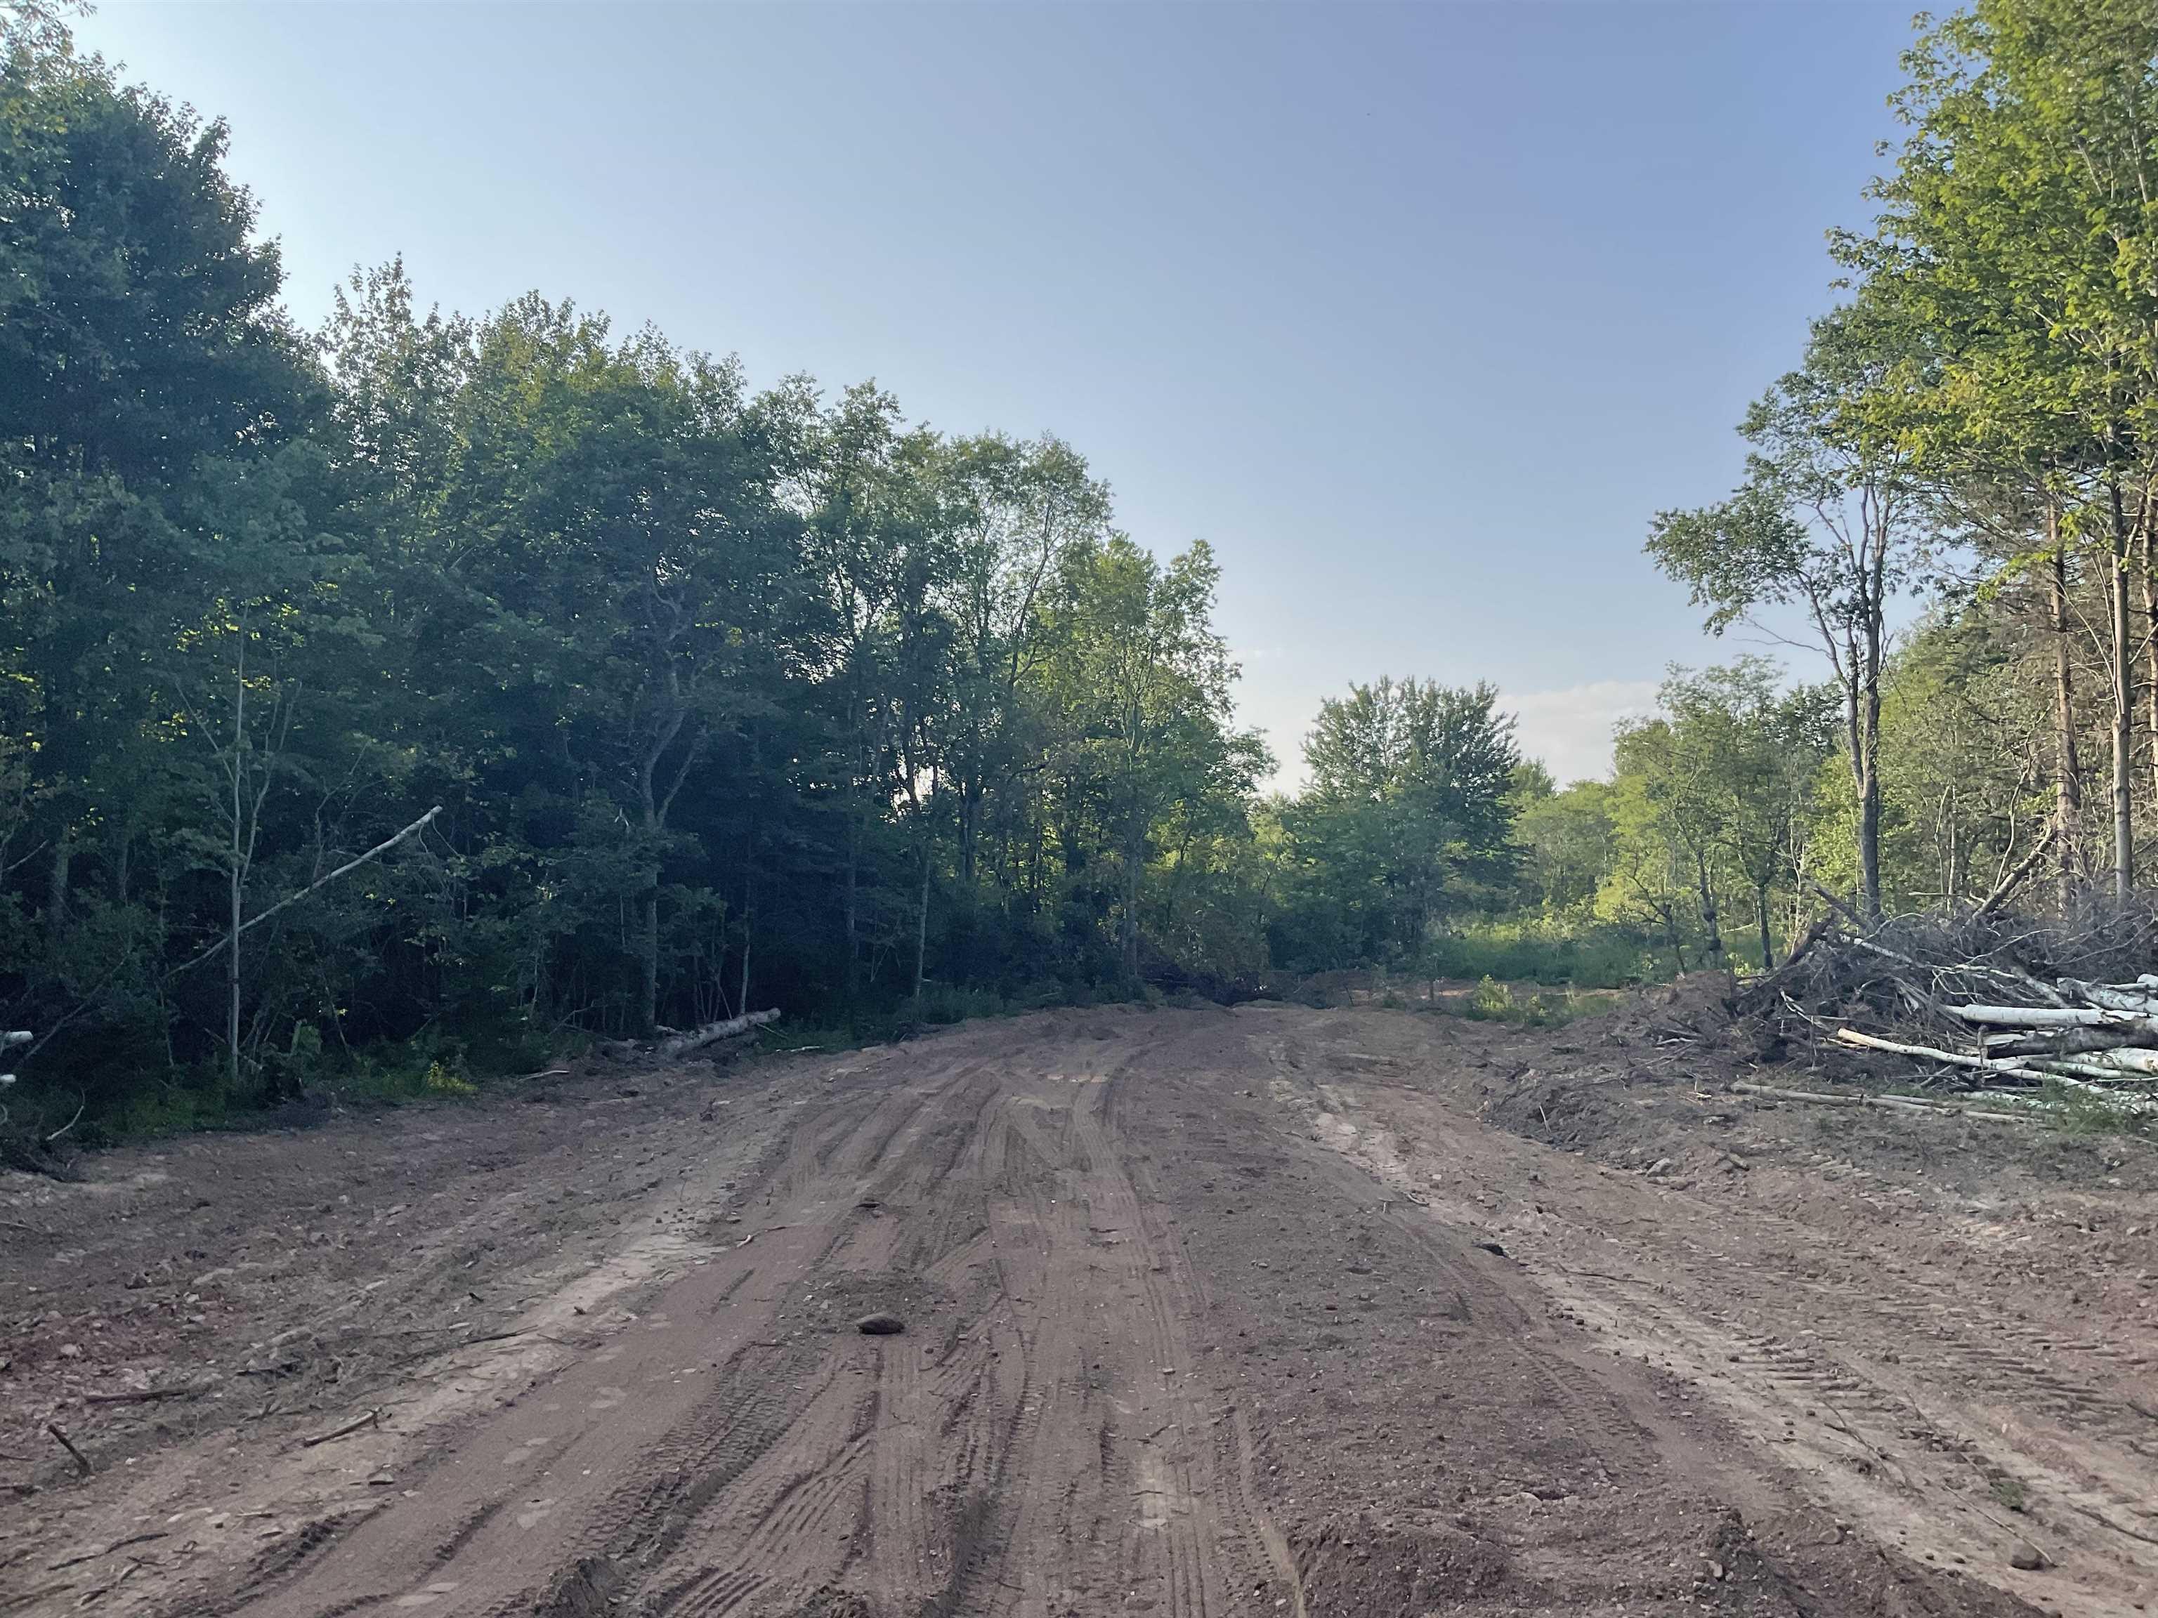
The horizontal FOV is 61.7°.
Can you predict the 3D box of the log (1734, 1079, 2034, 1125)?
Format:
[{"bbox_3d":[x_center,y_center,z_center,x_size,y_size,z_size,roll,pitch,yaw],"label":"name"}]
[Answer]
[{"bbox_3d":[7.192,2.654,16.350,0.120,0.110,2.860,3,-3,-36],"label":"log"}]

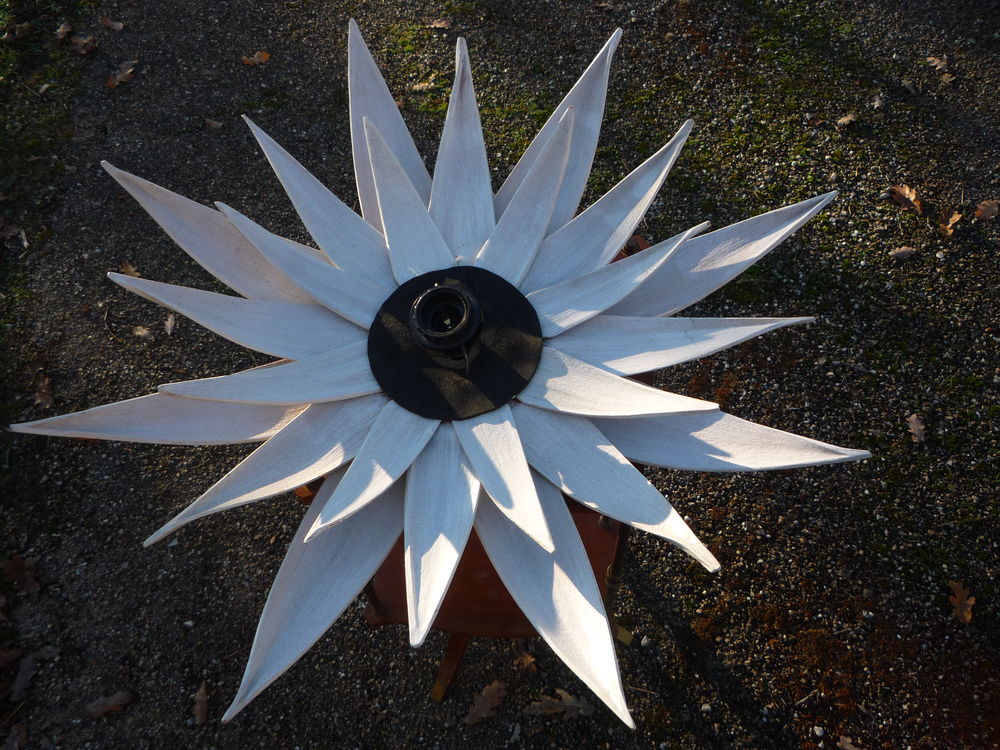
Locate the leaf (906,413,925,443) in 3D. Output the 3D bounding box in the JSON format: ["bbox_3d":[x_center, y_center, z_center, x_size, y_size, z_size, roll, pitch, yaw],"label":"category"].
[{"bbox_3d":[0.790,0.100,1.650,0.032,0.014,0.054,3,62,1],"label":"leaf"}]

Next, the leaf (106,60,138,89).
[{"bbox_3d":[-0.905,-0.724,2.085,0.050,0.020,0.083,29,66,14],"label":"leaf"}]

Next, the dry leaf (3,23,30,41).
[{"bbox_3d":[-1.198,-0.846,2.147,0.058,0.025,0.050,-13,63,-7],"label":"dry leaf"}]

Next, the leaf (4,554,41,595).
[{"bbox_3d":[-0.754,0.314,1.366,0.071,0.016,0.045,36,68,16],"label":"leaf"}]

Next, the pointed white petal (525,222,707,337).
[{"bbox_3d":[0.099,-0.083,0.714,0.161,0.026,0.047,-27,64,11],"label":"pointed white petal"}]

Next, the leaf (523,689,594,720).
[{"bbox_3d":[0.098,0.540,1.413,0.106,0.018,0.048,-1,62,0],"label":"leaf"}]

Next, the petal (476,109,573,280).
[{"bbox_3d":[0.031,-0.155,0.763,0.050,0.028,0.165,23,91,12],"label":"petal"}]

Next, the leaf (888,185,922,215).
[{"bbox_3d":[0.892,-0.387,1.904,0.050,0.022,0.072,-32,67,-16],"label":"leaf"}]

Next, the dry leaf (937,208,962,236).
[{"bbox_3d":[0.877,-0.298,1.694,0.042,0.018,0.065,12,63,6],"label":"dry leaf"}]

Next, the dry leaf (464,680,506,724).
[{"bbox_3d":[-0.024,0.534,1.417,0.046,0.016,0.072,39,69,19],"label":"dry leaf"}]

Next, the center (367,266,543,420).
[{"bbox_3d":[-0.036,-0.038,0.695,0.143,0.040,0.143,0,63,0],"label":"center"}]

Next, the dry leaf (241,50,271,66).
[{"bbox_3d":[-0.533,-0.690,1.889,0.061,0.016,0.035,-16,64,-8],"label":"dry leaf"}]

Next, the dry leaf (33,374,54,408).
[{"bbox_3d":[-0.797,0.029,1.513,0.032,0.018,0.064,-11,63,-6],"label":"dry leaf"}]

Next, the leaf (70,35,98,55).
[{"bbox_3d":[-0.915,-0.726,1.904,0.059,0.018,0.044,11,63,5],"label":"leaf"}]

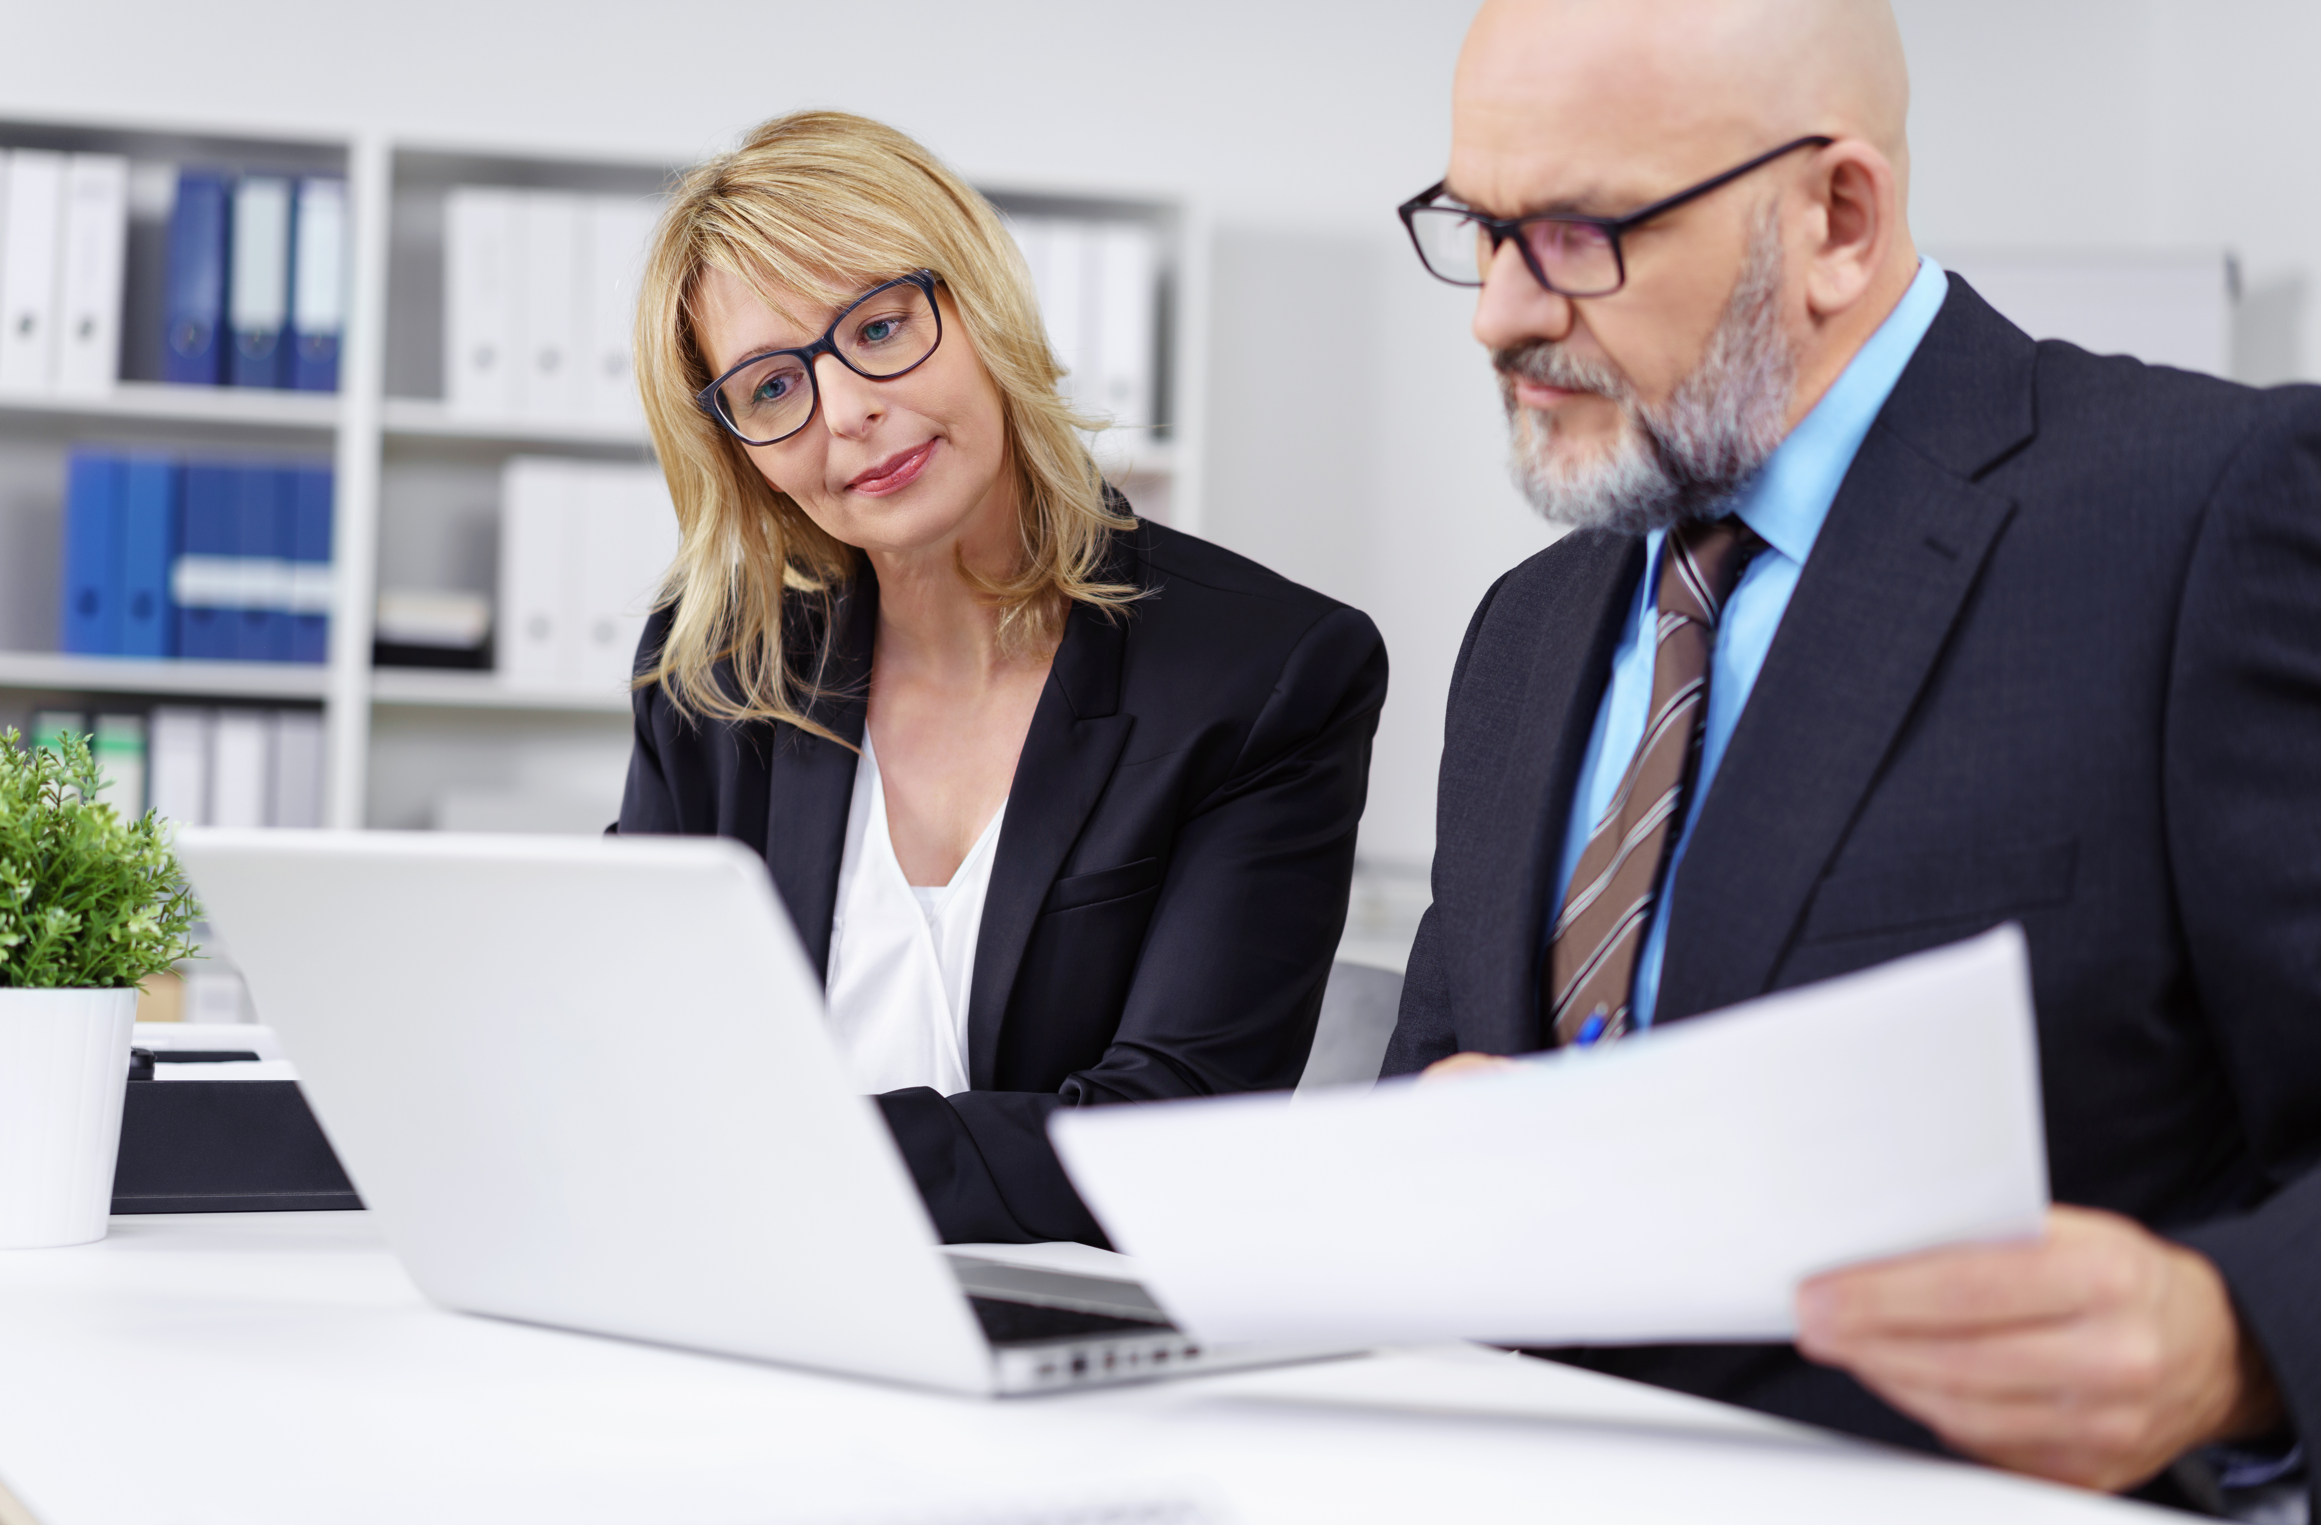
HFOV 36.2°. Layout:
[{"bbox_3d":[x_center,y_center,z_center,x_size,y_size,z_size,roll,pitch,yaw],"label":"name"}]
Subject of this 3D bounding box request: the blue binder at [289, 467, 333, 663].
[{"bbox_3d":[-1.257,-0.284,5.301,0.078,0.300,0.280,2,-2,-12],"label":"blue binder"}]

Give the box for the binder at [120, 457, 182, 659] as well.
[{"bbox_3d":[-1.482,-0.288,5.253,0.078,0.300,0.280,2,-2,-12],"label":"binder"}]

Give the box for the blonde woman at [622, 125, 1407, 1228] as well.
[{"bbox_3d":[-0.102,0.321,1.969,0.500,1.341,0.700,1,-2,16],"label":"blonde woman"}]

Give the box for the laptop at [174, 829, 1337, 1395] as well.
[{"bbox_3d":[-0.150,0.134,1.415,0.325,0.199,0.366,0,-3,39],"label":"laptop"}]

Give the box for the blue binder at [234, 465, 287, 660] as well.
[{"bbox_3d":[-1.330,-0.287,5.286,0.078,0.300,0.280,2,-2,-12],"label":"blue binder"}]

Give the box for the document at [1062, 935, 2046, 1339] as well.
[{"bbox_3d":[0.134,0.138,1.149,0.296,0.025,0.210,-8,-35,10],"label":"document"}]

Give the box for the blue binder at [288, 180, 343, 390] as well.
[{"bbox_3d":[-1.244,-0.678,5.282,0.080,0.318,0.285,2,-2,-12],"label":"blue binder"}]

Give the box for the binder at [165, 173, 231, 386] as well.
[{"bbox_3d":[-1.413,-0.683,5.246,0.080,0.318,0.285,2,-2,-12],"label":"binder"}]

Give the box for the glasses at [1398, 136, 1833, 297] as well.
[{"bbox_3d":[0.199,-0.233,1.504,0.140,0.045,0.142,-27,25,-29],"label":"glasses"}]

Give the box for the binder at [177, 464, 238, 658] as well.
[{"bbox_3d":[-1.403,-0.288,5.270,0.078,0.300,0.280,2,-2,-12],"label":"binder"}]

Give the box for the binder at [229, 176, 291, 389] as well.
[{"bbox_3d":[-1.325,-0.681,5.265,0.080,0.318,0.285,2,-2,-12],"label":"binder"}]

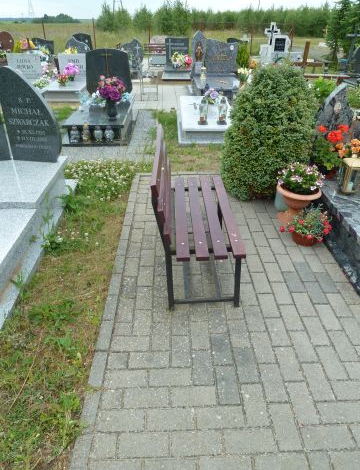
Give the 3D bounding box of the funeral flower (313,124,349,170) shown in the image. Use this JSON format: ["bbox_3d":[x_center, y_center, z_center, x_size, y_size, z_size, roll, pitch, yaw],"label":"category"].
[{"bbox_3d":[1.190,-0.674,2.703,0.270,0.360,0.270,-1,32,-1],"label":"funeral flower"}]

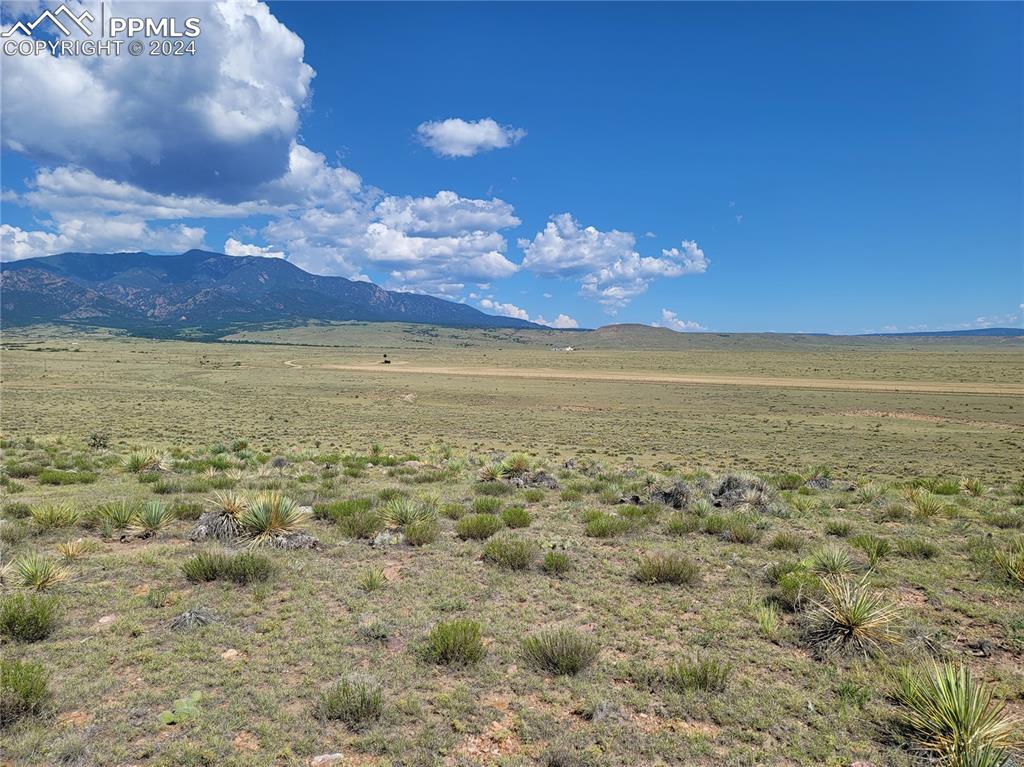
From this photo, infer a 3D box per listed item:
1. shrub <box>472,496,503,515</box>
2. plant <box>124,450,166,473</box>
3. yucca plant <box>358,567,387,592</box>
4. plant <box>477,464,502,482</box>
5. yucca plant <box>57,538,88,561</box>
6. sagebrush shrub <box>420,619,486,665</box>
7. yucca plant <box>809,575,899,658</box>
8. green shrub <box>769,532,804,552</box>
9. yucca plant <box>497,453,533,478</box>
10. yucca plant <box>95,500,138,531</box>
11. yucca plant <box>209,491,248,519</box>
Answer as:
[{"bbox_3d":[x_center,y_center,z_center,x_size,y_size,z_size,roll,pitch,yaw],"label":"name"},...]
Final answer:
[{"bbox_3d":[-0.325,1.563,9.434,0.408,0.187,0.388,0,3,0],"label":"shrub"},{"bbox_3d":[-6.425,1.362,12.995,0.809,0.384,0.768,0,3,0],"label":"plant"},{"bbox_3d":[-1.062,1.490,5.650,0.222,0.174,0.211,0,3,0],"label":"yucca plant"},{"bbox_3d":[-0.387,1.549,12.720,0.447,0.283,0.425,0,3,0],"label":"plant"},{"bbox_3d":[-3.910,1.473,6.577,0.285,0.161,0.270,0,3,0],"label":"yucca plant"},{"bbox_3d":[-0.337,1.510,4.326,0.386,0.229,0.367,0,3,0],"label":"sagebrush shrub"},{"bbox_3d":[2.155,1.470,4.664,0.593,0.431,0.563,0,3,0],"label":"yucca plant"},{"bbox_3d":[2.254,1.300,6.074,0.277,0.132,0.264,0,4,0],"label":"green shrub"},{"bbox_3d":[0.062,1.458,13.144,0.605,0.428,0.574,0,3,0],"label":"yucca plant"},{"bbox_3d":[-4.141,1.389,7.779,0.442,0.300,0.420,0,3,0],"label":"yucca plant"},{"bbox_3d":[-2.911,1.246,7.578,0.420,0.282,0.399,0,3,0],"label":"yucca plant"}]

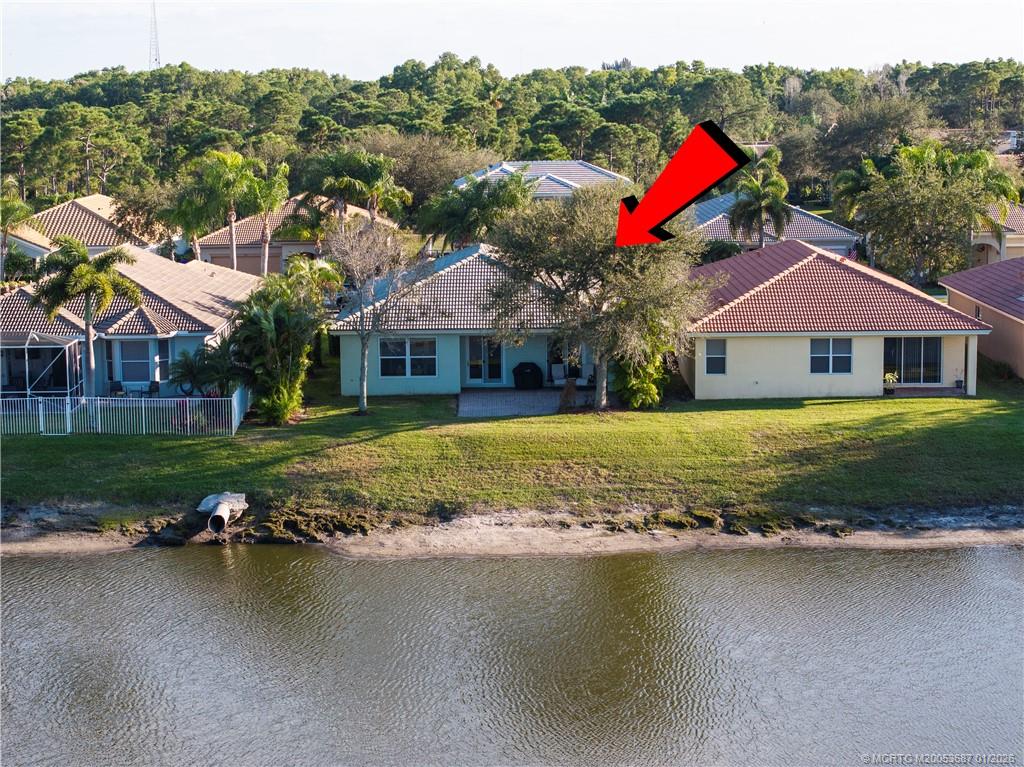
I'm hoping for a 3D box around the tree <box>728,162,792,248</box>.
[{"bbox_3d":[16.232,-10.128,135.356,4.174,8.611,4.174,-1,9,0],"label":"tree"}]

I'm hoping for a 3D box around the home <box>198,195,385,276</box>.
[{"bbox_3d":[-14.905,-10.945,151.822,13.800,5.950,16.000,-1,9,0],"label":"home"}]

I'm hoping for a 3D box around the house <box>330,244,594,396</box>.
[{"bbox_3d":[-1.546,-3.809,103.461,13.100,6.000,21.500,0,8,0],"label":"house"}]

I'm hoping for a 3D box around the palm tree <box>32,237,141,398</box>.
[{"bbox_3d":[-17.967,-2.137,87.886,4.567,8.216,4.567,-1,9,0],"label":"palm tree"}]

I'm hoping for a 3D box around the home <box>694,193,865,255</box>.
[{"bbox_3d":[18.046,-10.995,152.202,13.200,6.050,19.500,0,8,0],"label":"home"}]

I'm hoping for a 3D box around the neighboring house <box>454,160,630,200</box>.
[{"bbox_3d":[3.456,-20.383,217.606,19.500,6.400,17.000,0,8,0],"label":"neighboring house"}]

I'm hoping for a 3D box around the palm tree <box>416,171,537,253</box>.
[{"bbox_3d":[-2.272,-8.668,128.071,6.600,8.740,6.300,0,8,0],"label":"palm tree"}]

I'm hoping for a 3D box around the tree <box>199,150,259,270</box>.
[{"bbox_3d":[-18.146,-10.034,133.964,4.300,10.040,4.300,0,8,0],"label":"tree"}]

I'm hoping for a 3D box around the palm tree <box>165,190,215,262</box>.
[{"bbox_3d":[-20.878,-8.909,134.459,3.240,7.240,3.240,-1,9,0],"label":"palm tree"}]

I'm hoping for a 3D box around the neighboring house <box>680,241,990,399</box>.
[{"bbox_3d":[14.440,-3.708,101.630,13.300,6.050,21.500,0,8,0],"label":"neighboring house"}]

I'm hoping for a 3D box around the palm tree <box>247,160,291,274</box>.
[{"bbox_3d":[-15.018,-9.056,128.309,2.719,9.247,2.719,-1,9,0],"label":"palm tree"}]

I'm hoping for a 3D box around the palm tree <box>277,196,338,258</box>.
[{"bbox_3d":[-13.672,-8.938,137.144,4.100,6.890,4.000,0,8,0],"label":"palm tree"}]

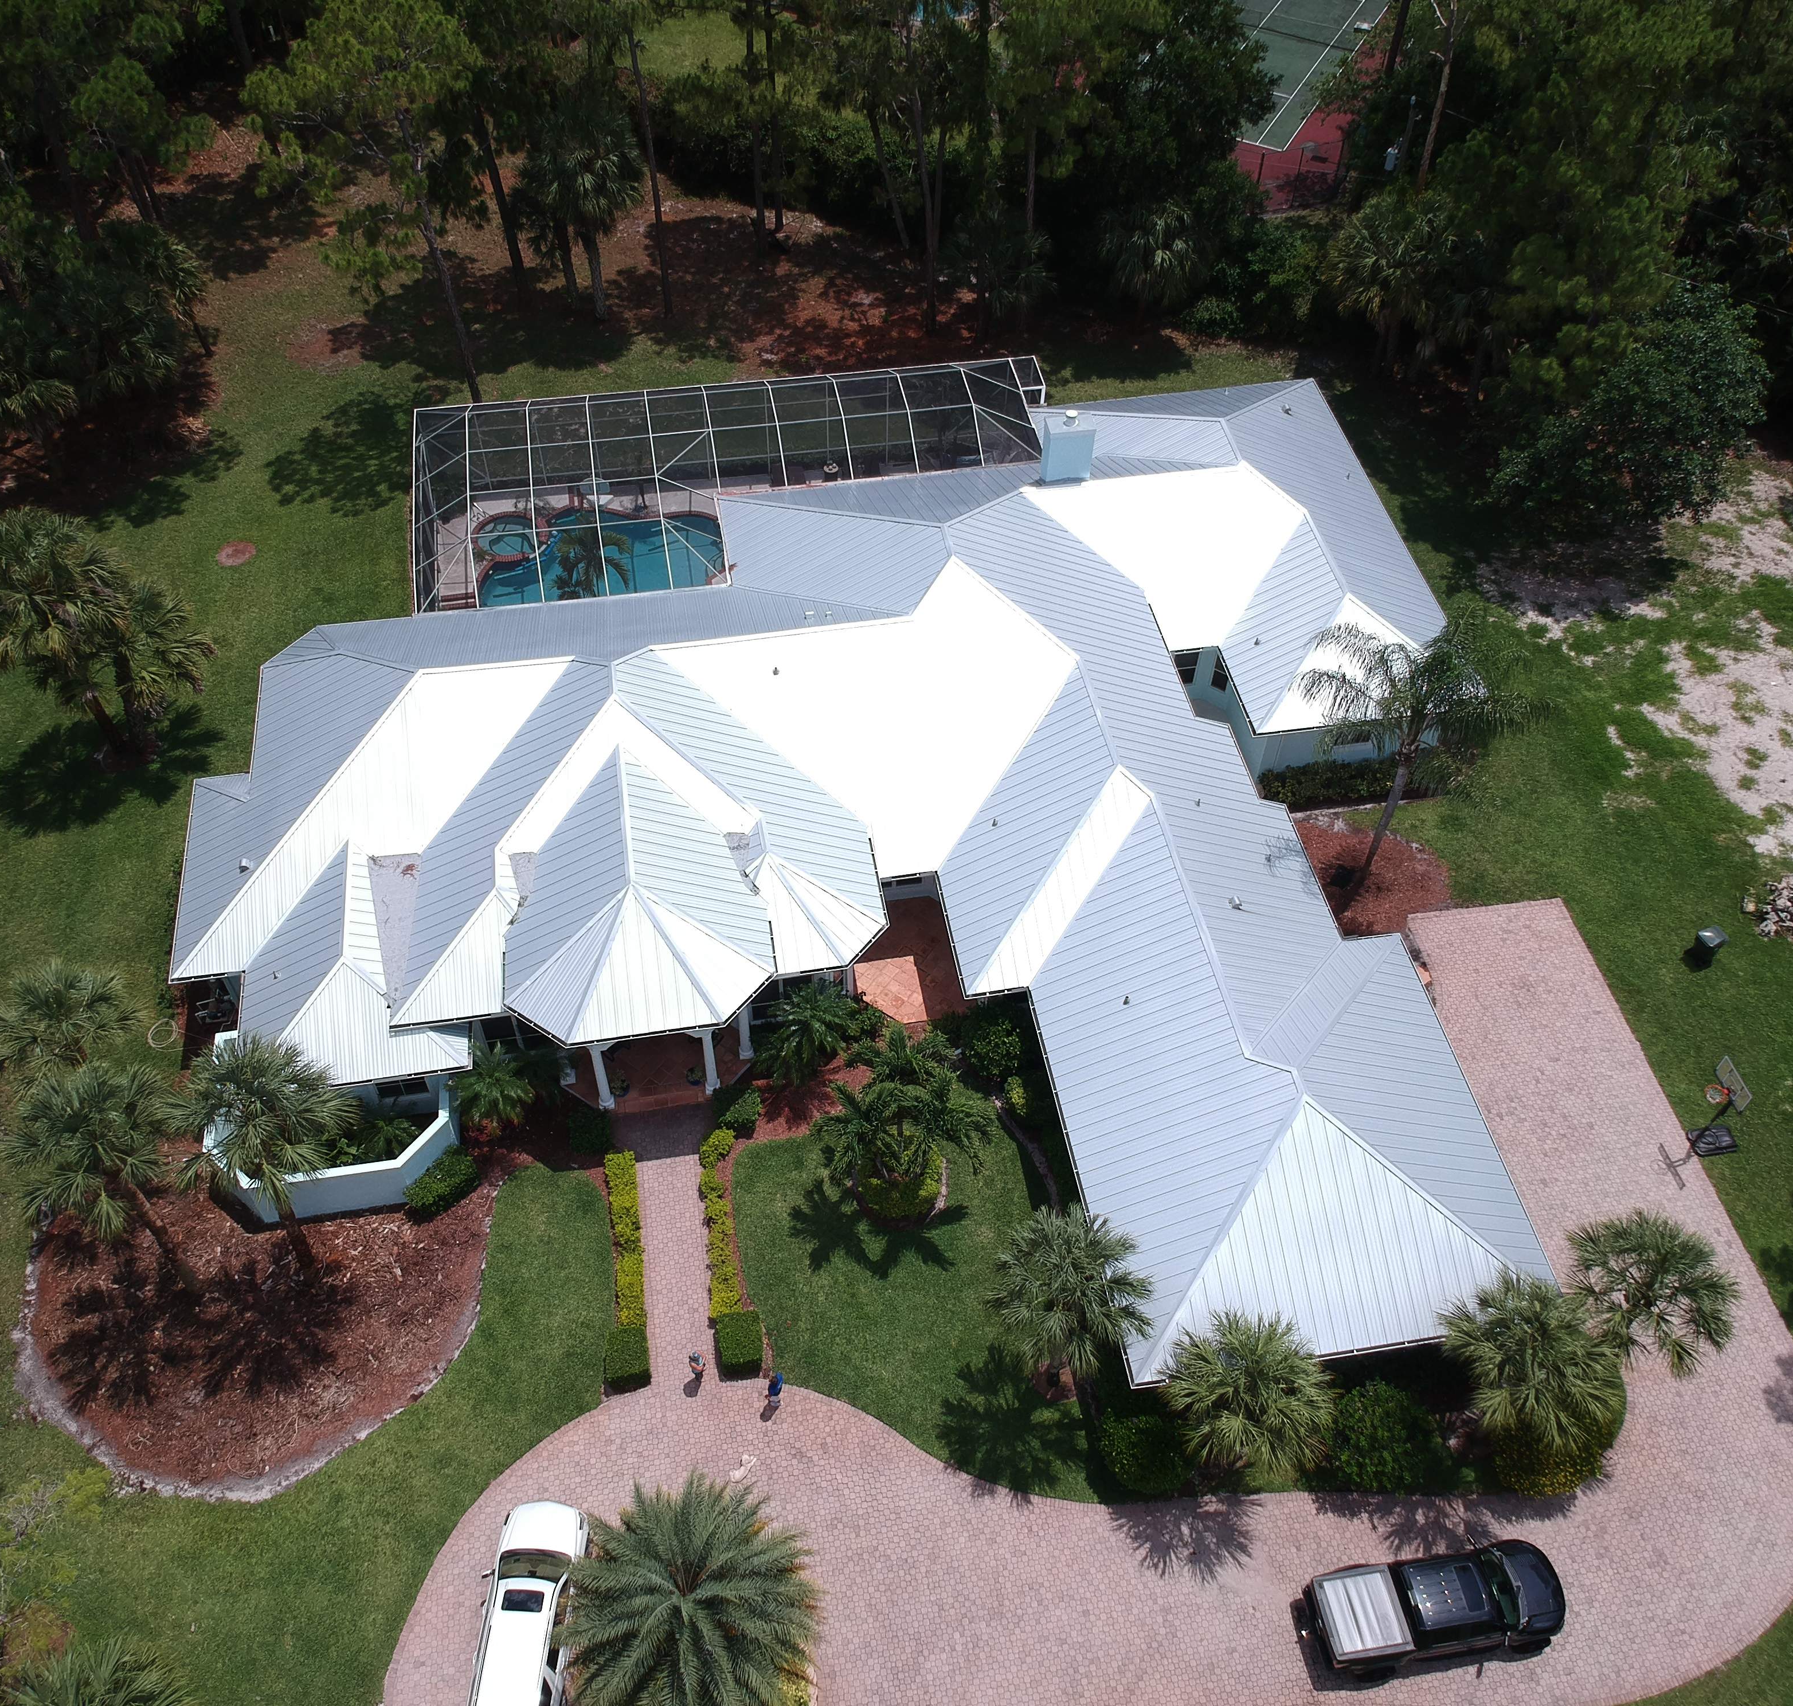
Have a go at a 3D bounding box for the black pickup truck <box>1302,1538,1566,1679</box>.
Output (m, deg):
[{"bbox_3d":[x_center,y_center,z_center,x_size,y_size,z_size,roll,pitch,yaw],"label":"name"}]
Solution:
[{"bbox_3d":[12.139,16.811,36.836,5.850,1.920,2.080,-7,51,-6],"label":"black pickup truck"}]

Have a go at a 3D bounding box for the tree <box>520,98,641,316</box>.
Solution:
[{"bbox_3d":[-12.448,-25.668,66.990,4.883,9.342,5.051,-7,51,-7],"label":"tree"}]

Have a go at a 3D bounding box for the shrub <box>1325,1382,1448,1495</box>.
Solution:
[{"bbox_3d":[11.746,13.973,39.219,2.700,1.800,2.500,0,51,0],"label":"shrub"}]

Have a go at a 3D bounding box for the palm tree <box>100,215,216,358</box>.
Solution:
[{"bbox_3d":[-28.723,-22.222,65.735,4.200,5.500,4.200,-7,51,-6],"label":"palm tree"}]

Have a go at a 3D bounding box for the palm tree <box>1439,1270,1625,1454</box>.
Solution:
[{"bbox_3d":[14.217,12.460,38.189,3.955,6.582,4.039,-7,51,-7],"label":"palm tree"}]

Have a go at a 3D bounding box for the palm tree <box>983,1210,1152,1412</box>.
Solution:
[{"bbox_3d":[3.826,11.140,38.456,3.721,7.489,3.723,-7,51,-7],"label":"palm tree"}]

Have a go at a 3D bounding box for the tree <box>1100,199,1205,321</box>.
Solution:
[{"bbox_3d":[10.438,-23.880,67.711,4.300,5.400,4.300,-7,51,-6],"label":"tree"}]

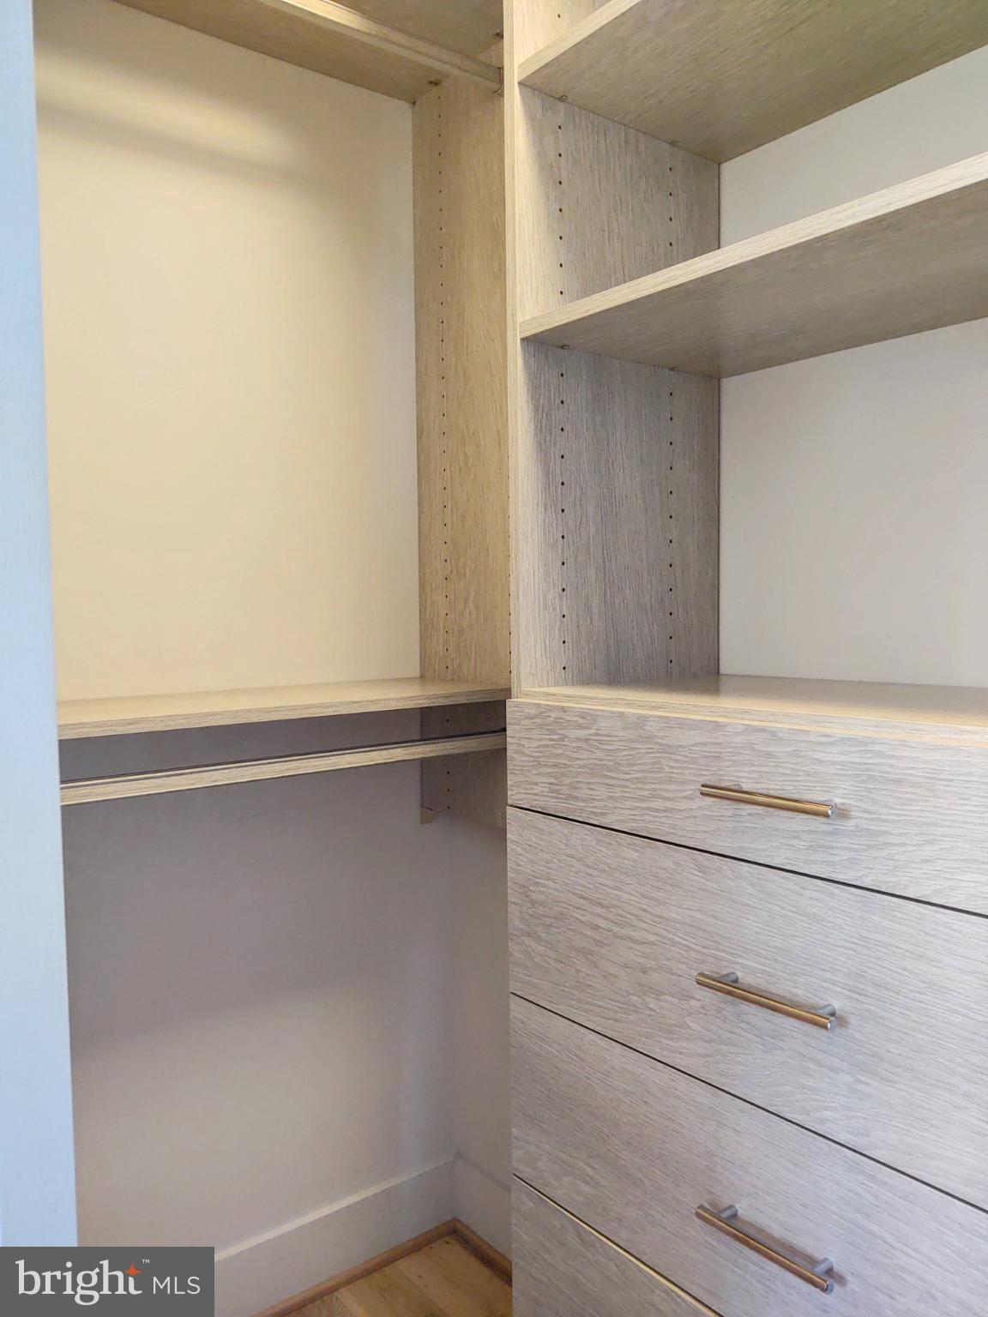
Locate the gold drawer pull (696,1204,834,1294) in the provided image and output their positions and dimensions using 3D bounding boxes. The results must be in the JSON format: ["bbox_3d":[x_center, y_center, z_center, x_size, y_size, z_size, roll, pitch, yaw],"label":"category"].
[{"bbox_3d":[0.244,0.520,0.914,0.032,0.011,0.138,-3,4,-38],"label":"gold drawer pull"}]

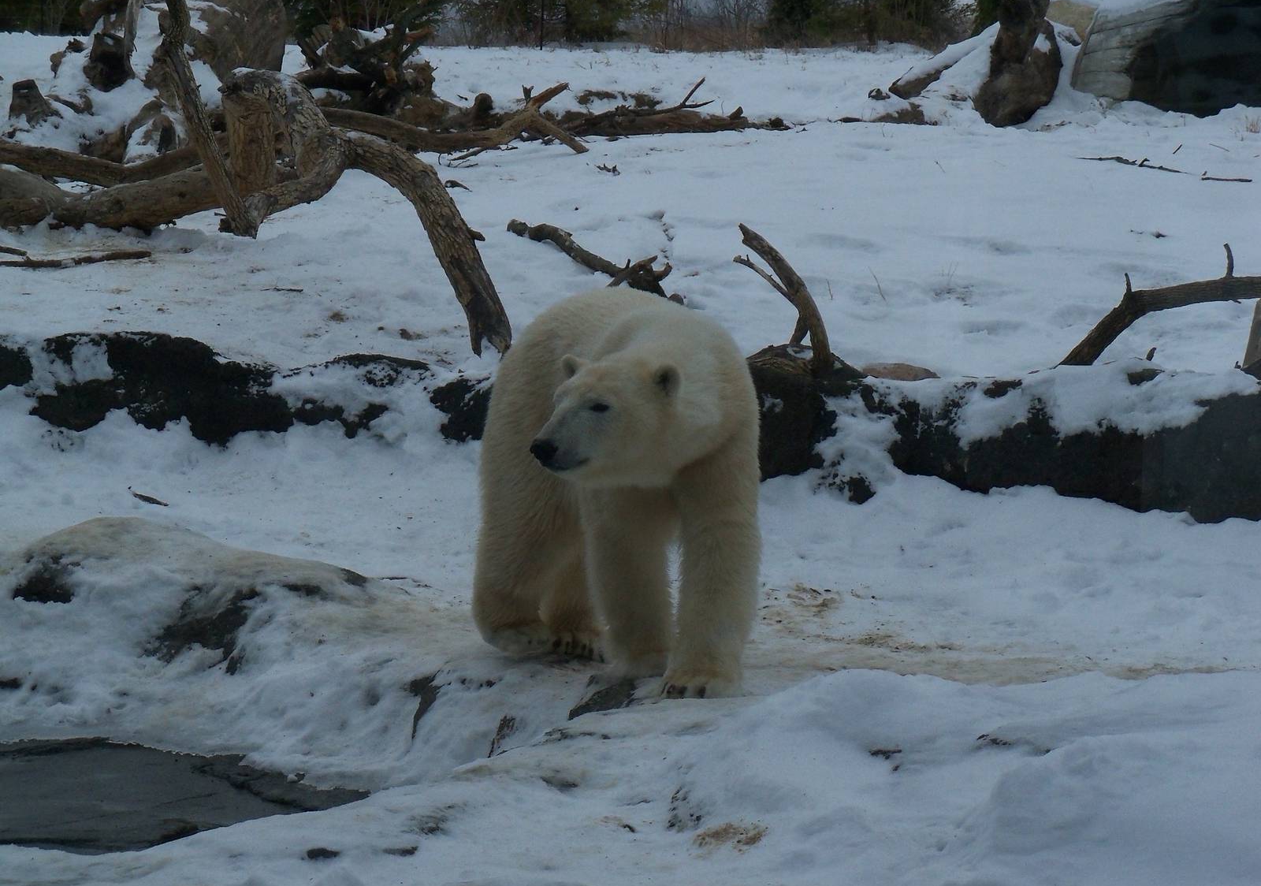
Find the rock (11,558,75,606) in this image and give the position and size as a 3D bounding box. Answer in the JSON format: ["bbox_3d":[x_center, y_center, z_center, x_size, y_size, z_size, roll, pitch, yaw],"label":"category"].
[{"bbox_3d":[-1.838,0.435,12.100,0.200,0.140,0.150,0,8,0],"label":"rock"}]

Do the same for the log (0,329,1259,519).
[{"bbox_3d":[-0.112,-0.099,15.800,5.500,0.500,0.650,3,8,21],"label":"log"}]

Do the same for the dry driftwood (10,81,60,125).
[{"bbox_3d":[-4.170,-2.374,27.000,0.350,0.300,0.320,0,8,0],"label":"dry driftwood"}]

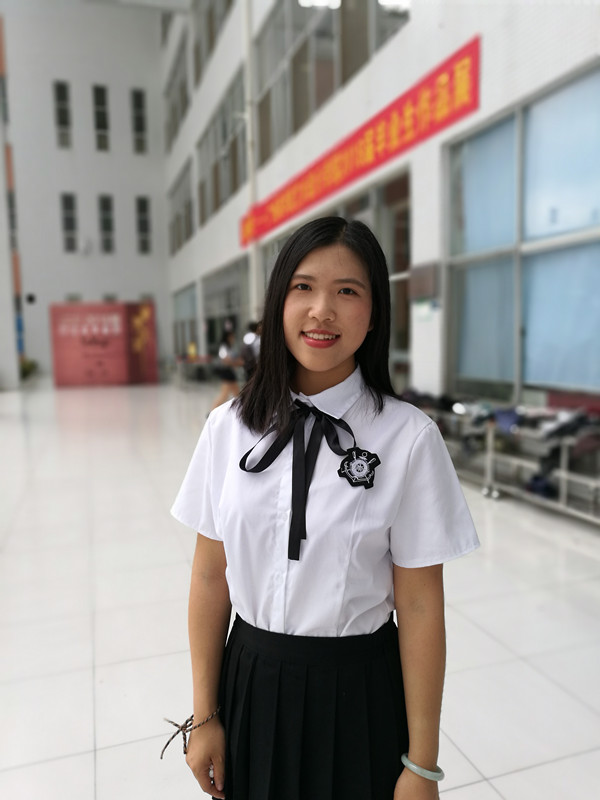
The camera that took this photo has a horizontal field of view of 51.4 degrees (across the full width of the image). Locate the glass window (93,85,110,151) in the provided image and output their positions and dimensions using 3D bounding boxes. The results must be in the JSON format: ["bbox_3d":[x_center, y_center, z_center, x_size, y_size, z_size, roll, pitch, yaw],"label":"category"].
[{"bbox_3d":[-9.211,-13.035,28.956,0.641,2.855,0.120,-3,6,-19],"label":"glass window"}]

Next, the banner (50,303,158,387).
[{"bbox_3d":[-6.418,-1.832,20.686,3.267,2.798,0.400,-3,6,-19],"label":"banner"}]

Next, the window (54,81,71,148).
[{"bbox_3d":[-10.775,-12.948,28.423,0.607,2.881,0.120,-3,6,-19],"label":"window"}]

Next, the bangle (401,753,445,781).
[{"bbox_3d":[0.192,0.573,0.975,0.072,0.013,0.072,25,-8,16],"label":"bangle"}]

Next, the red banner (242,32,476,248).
[{"bbox_3d":[0.185,-4.011,11.696,0.100,0.740,10.671,-3,6,-19],"label":"red banner"}]

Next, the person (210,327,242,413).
[{"bbox_3d":[-1.237,-0.356,10.501,0.600,1.620,0.450,-2,6,-12],"label":"person"}]

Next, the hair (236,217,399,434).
[{"bbox_3d":[0.025,-0.116,0.955,0.236,0.320,0.220,1,5,7],"label":"hair"}]

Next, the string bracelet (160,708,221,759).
[{"bbox_3d":[-0.181,0.556,1.040,0.088,0.066,0.060,1,8,18],"label":"string bracelet"}]

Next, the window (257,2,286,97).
[{"bbox_3d":[-0.535,-7.648,13.538,0.080,1.315,2.206,-3,6,-19],"label":"window"}]

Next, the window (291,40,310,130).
[{"bbox_3d":[0.098,-5.900,11.960,0.080,1.216,0.992,-3,6,-19],"label":"window"}]

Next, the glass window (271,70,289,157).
[{"bbox_3d":[-0.342,-6.048,13.226,0.080,1.345,1.248,-3,6,-19],"label":"glass window"}]

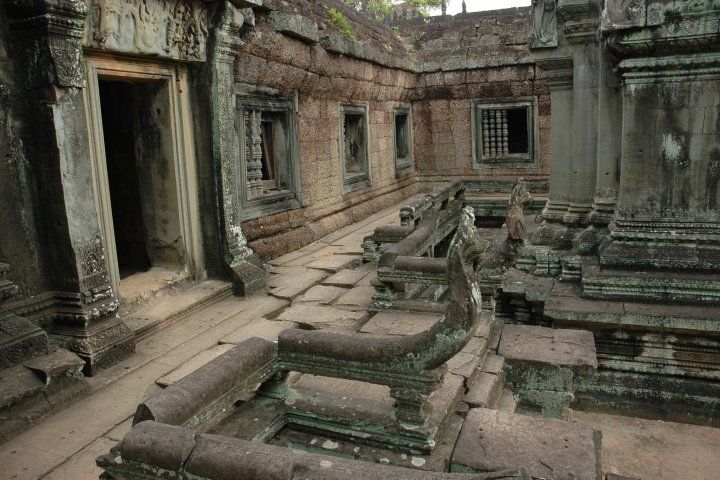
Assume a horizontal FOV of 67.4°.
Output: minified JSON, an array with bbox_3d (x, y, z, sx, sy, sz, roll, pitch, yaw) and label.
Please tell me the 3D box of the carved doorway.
[{"bbox_3d":[-2.091,-0.569,5.136,0.390,2.153,1.303,2,12,21],"label":"carved doorway"}]

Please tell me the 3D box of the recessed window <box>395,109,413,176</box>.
[{"bbox_3d":[0.992,-2.463,13.551,0.300,1.711,1.562,2,12,21],"label":"recessed window"}]

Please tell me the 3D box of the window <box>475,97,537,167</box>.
[{"bbox_3d":[3.679,-2.695,13.645,1.628,1.678,0.300,2,12,21],"label":"window"}]

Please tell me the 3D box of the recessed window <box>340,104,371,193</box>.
[{"bbox_3d":[-0.164,-1.808,10.569,0.300,1.636,1.545,2,12,21],"label":"recessed window"}]

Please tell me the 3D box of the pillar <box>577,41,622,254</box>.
[{"bbox_3d":[2.380,-0.907,5.425,0.421,2.071,0.412,2,12,21],"label":"pillar"}]

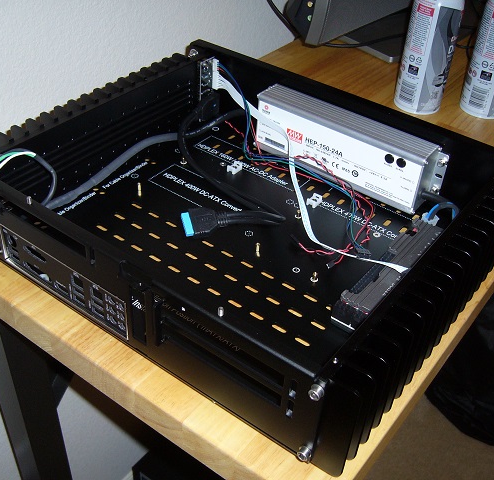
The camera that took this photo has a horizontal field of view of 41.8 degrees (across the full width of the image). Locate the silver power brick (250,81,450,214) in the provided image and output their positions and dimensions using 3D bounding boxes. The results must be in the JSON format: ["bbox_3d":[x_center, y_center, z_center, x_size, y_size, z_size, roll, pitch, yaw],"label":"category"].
[{"bbox_3d":[0.108,-0.108,0.745,0.229,0.068,0.039,27,44,26],"label":"silver power brick"}]

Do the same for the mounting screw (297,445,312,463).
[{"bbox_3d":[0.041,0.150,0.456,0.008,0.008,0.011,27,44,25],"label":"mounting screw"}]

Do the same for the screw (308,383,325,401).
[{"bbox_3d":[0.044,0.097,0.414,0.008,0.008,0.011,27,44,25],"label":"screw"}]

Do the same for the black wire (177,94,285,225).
[{"bbox_3d":[-0.018,-0.089,0.713,0.168,0.064,0.127,27,44,25],"label":"black wire"}]

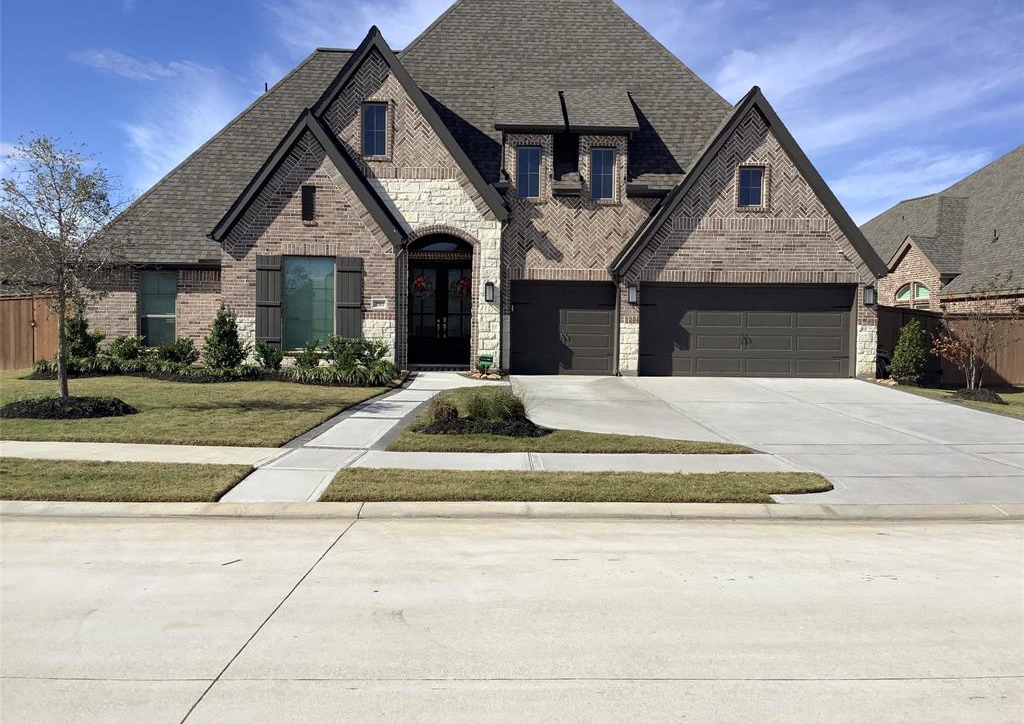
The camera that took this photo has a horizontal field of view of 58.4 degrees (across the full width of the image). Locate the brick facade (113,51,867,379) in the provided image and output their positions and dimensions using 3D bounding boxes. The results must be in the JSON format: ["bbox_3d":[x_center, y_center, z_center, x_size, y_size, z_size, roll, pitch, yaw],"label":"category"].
[{"bbox_3d":[-0.716,-3.234,20.836,18.001,7.041,1.900,1,2,-1],"label":"brick facade"}]

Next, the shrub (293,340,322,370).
[{"bbox_3d":[-4.330,-0.116,19.418,0.632,0.678,0.613,1,2,-1],"label":"shrub"}]

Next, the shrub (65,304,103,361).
[{"bbox_3d":[-9.407,-0.594,20.178,0.871,1.342,0.845,1,2,-1],"label":"shrub"}]

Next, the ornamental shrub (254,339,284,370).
[{"bbox_3d":[-5.130,-0.137,19.398,0.631,0.720,0.612,1,2,-1],"label":"ornamental shrub"}]

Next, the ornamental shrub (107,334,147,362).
[{"bbox_3d":[-8.538,-0.255,20.362,0.836,0.711,0.811,1,2,-1],"label":"ornamental shrub"}]

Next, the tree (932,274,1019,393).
[{"bbox_3d":[8.845,-0.582,17.500,1.739,2.250,1.600,1,2,-1],"label":"tree"}]

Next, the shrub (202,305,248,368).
[{"bbox_3d":[-6.034,-0.505,19.312,0.962,1.411,0.933,1,2,-1],"label":"shrub"}]

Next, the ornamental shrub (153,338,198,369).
[{"bbox_3d":[-7.442,-0.189,20.341,0.968,0.755,0.939,1,2,-1],"label":"ornamental shrub"}]

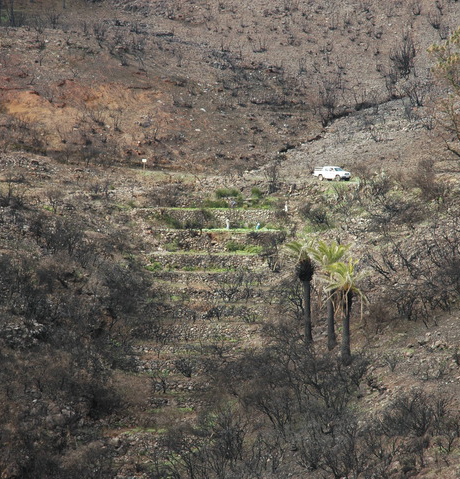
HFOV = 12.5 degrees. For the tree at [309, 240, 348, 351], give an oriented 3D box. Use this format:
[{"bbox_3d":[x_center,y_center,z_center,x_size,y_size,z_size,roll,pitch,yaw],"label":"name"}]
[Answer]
[{"bbox_3d":[10.843,6.164,231.000,4.300,11.800,4.300,0,4,0],"label":"tree"}]

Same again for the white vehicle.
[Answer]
[{"bbox_3d":[12.564,-8.084,259.000,1.780,1.780,5.000,-4,5,-43],"label":"white vehicle"}]

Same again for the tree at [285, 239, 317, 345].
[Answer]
[{"bbox_3d":[7.794,5.749,232.000,3.500,11.500,3.500,0,4,0],"label":"tree"}]

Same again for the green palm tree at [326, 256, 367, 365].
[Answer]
[{"bbox_3d":[12.547,7.754,226.000,4.200,11.100,4.200,0,4,0],"label":"green palm tree"}]

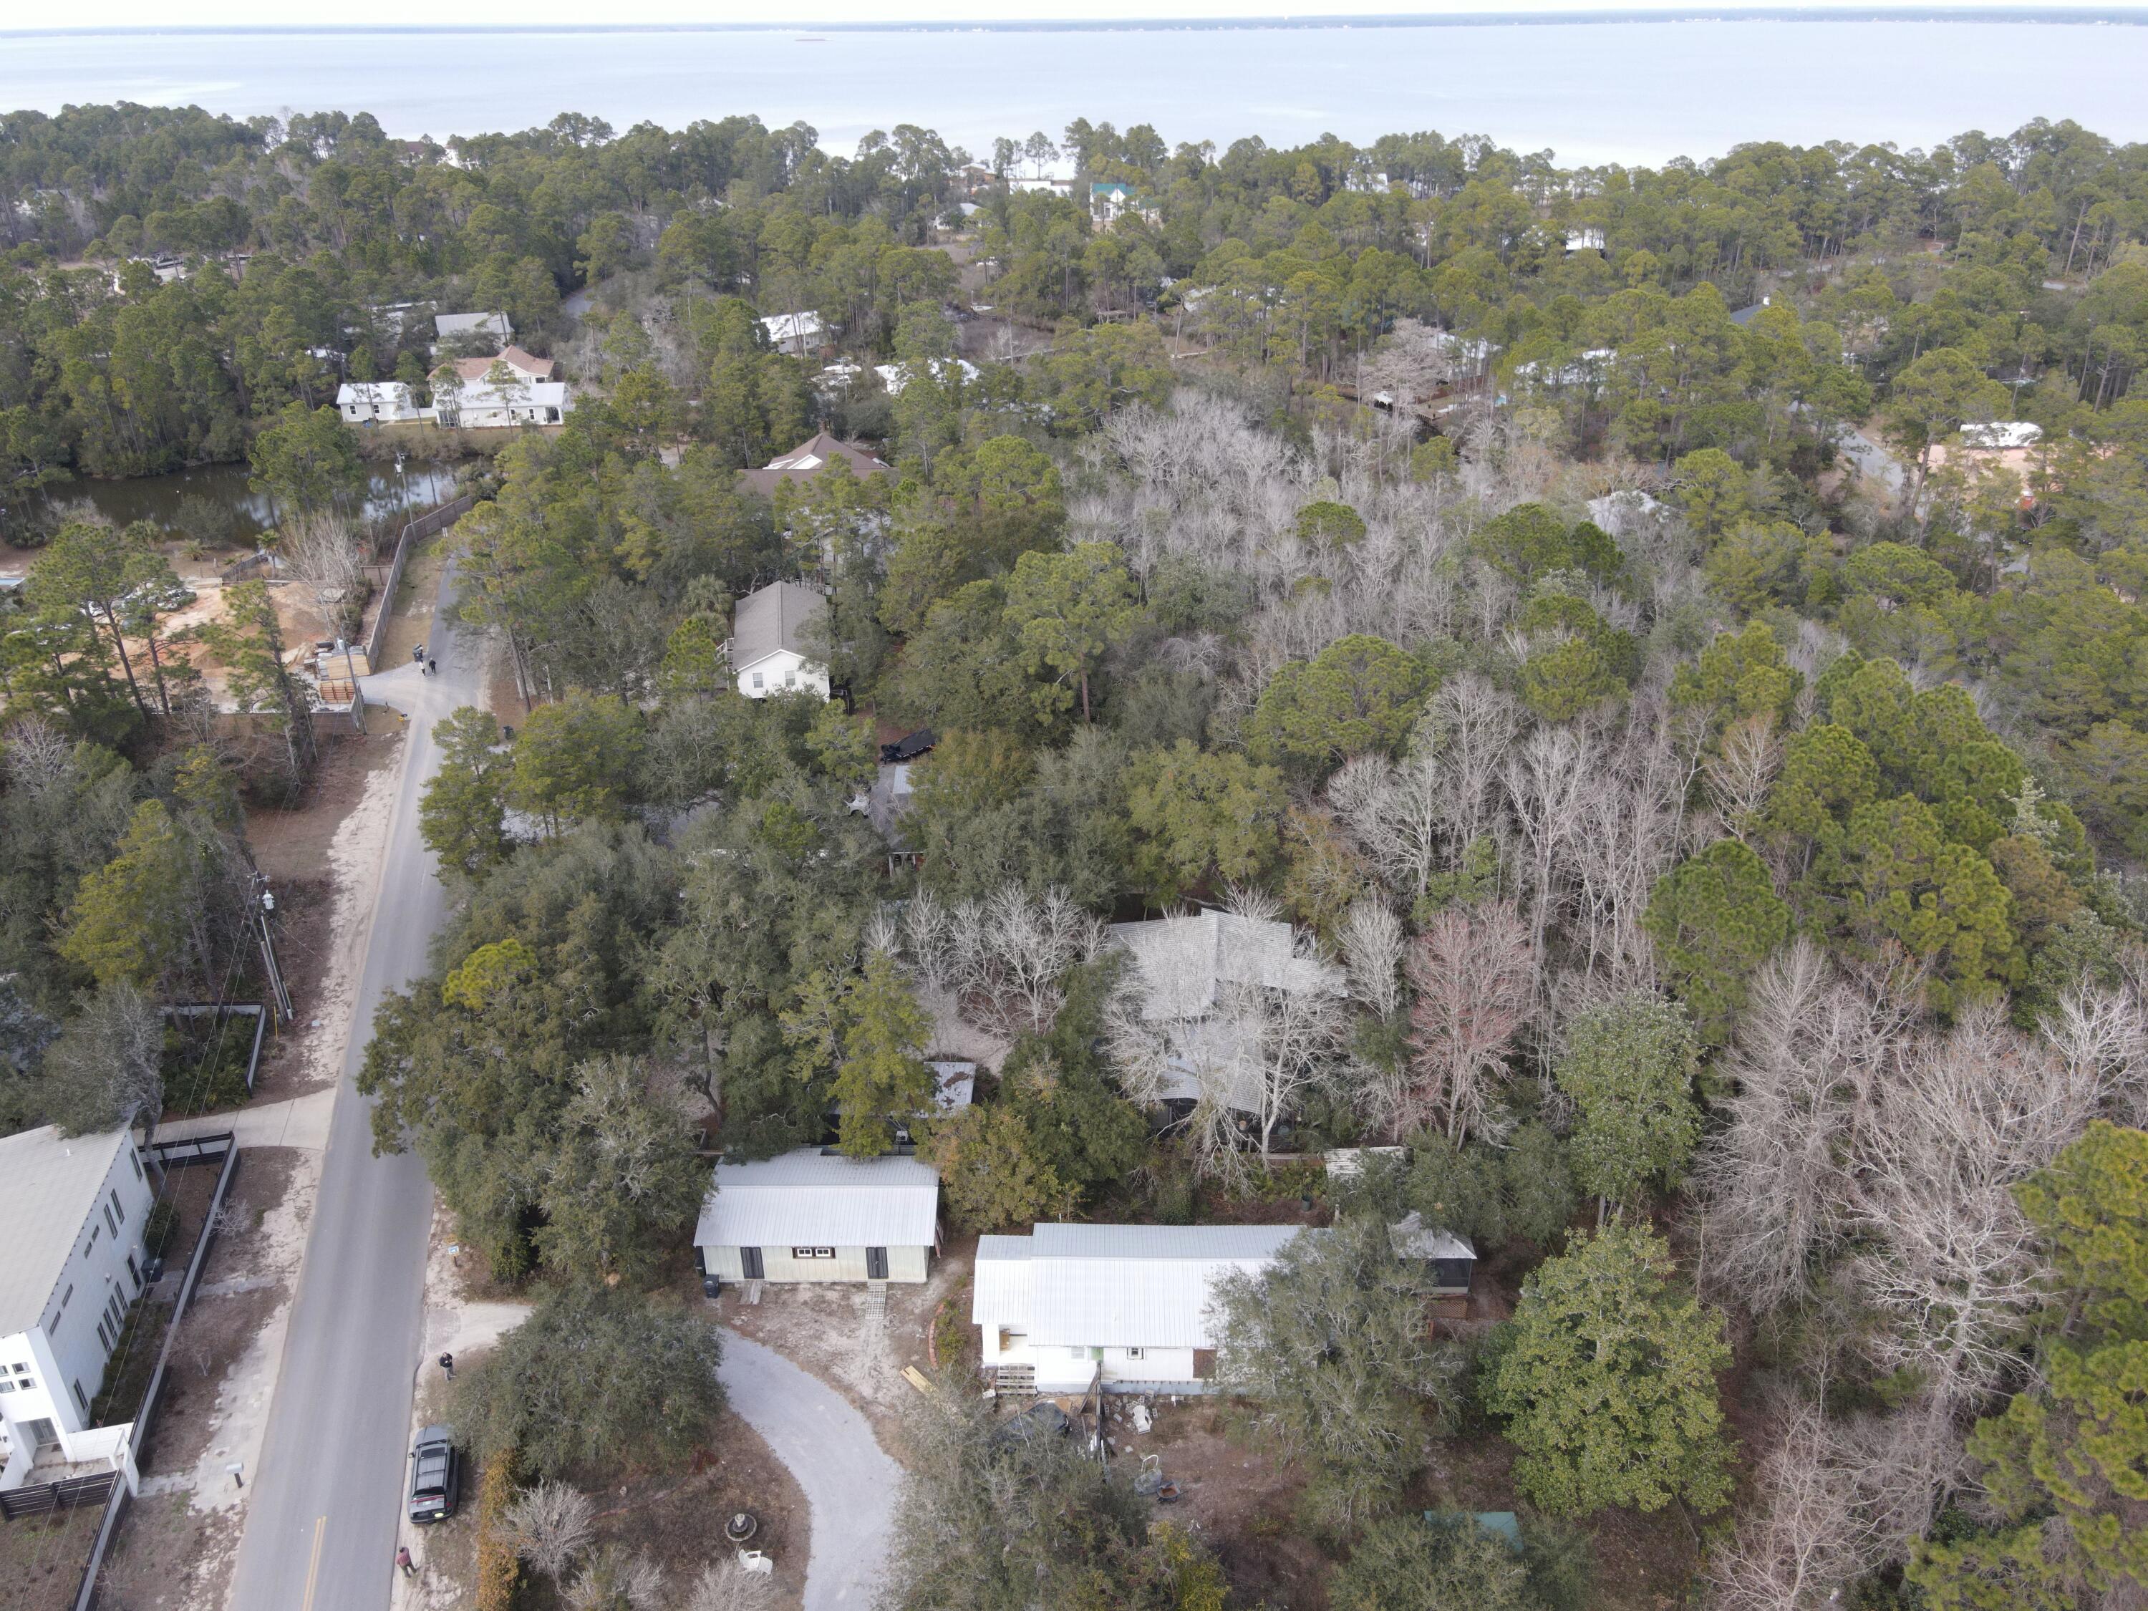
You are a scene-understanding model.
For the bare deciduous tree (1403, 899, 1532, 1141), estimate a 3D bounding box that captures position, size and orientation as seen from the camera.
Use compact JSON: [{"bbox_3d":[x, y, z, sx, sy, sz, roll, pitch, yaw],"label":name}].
[{"bbox_3d":[20.646,12.083,78.459,6.763,14.719,6.564,0,28,0],"label":"bare deciduous tree"}]

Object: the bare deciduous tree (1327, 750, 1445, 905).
[{"bbox_3d":[21.770,2.334,103.045,7.500,12.600,7.000,0,28,0],"label":"bare deciduous tree"}]

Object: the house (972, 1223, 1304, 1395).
[{"bbox_3d":[3.285,22.743,69.149,15.415,4.674,7.559,0,28,1],"label":"house"}]

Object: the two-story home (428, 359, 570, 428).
[{"bbox_3d":[-92.712,-68.349,241.780,20.000,8.400,19.000,-5,28,-8],"label":"two-story home"}]

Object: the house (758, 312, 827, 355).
[{"bbox_3d":[-54.148,-91.165,286.968,11.800,5.800,9.000,-18,33,-30],"label":"house"}]

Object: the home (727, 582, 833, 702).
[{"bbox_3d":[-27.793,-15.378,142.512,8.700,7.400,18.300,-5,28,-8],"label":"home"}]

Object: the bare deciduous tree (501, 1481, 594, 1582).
[{"bbox_3d":[-20.537,28.634,58.277,3.680,4.674,3.680,0,28,0],"label":"bare deciduous tree"}]

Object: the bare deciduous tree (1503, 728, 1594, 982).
[{"bbox_3d":[27.929,4.449,88.193,5.271,19.095,5.172,0,28,0],"label":"bare deciduous tree"}]

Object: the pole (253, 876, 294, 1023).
[{"bbox_3d":[-48.401,8.753,89.855,1.492,10.542,0.995,0,28,0],"label":"pole"}]

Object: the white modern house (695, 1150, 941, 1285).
[{"bbox_3d":[-12.539,20.371,75.281,11.636,3.282,6.663,0,28,0],"label":"white modern house"}]

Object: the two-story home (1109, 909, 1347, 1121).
[{"bbox_3d":[9.278,13.053,90.926,14.600,5.500,17.800,3,28,7],"label":"two-story home"}]

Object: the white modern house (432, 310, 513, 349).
[{"bbox_3d":[-108.990,-84.972,270.851,12.929,8.155,10.443,-12,30,-21],"label":"white modern house"}]

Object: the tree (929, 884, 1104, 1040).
[{"bbox_3d":[-3.241,9.793,91.869,10.700,10.400,8.800,0,28,0],"label":"tree"}]

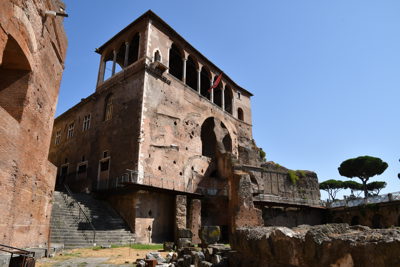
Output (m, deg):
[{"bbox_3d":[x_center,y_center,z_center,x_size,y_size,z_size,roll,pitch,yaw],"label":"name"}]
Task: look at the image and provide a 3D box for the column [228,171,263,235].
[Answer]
[{"bbox_3d":[4.961,7.654,28.931,3.600,7.359,1.700,15,-25,-35],"label":"column"}]

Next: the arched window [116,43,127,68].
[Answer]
[{"bbox_3d":[-10.620,-10.461,36.897,2.346,5.037,0.500,-17,-26,37],"label":"arched window"}]

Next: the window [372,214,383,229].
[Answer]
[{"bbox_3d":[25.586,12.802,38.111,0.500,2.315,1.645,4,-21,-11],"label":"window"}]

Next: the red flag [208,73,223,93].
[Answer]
[{"bbox_3d":[2.454,-8.080,42.109,2.753,2.650,0.500,-15,-25,34],"label":"red flag"}]

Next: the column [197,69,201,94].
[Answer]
[{"bbox_3d":[-0.193,-8.019,41.086,0.500,4.707,0.500,-15,-25,34],"label":"column"}]

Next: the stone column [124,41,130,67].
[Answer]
[{"bbox_3d":[-9.607,-10.576,35.966,0.500,4.522,0.500,-17,-26,37],"label":"stone column"}]

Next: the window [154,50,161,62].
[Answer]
[{"bbox_3d":[-5.456,-9.767,34.023,0.350,1.776,1.073,-15,-25,34],"label":"window"}]

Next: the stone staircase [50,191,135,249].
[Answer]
[{"bbox_3d":[-10.980,7.750,25.031,6.686,4.971,7.355,-15,-25,34],"label":"stone staircase"}]

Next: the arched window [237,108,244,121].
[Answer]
[{"bbox_3d":[7.629,-3.593,50.323,0.400,2.568,1.864,-18,-27,40],"label":"arched window"}]

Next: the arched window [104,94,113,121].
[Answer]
[{"bbox_3d":[-12.004,-3.464,35.350,1.810,4.075,0.400,-17,-26,37],"label":"arched window"}]

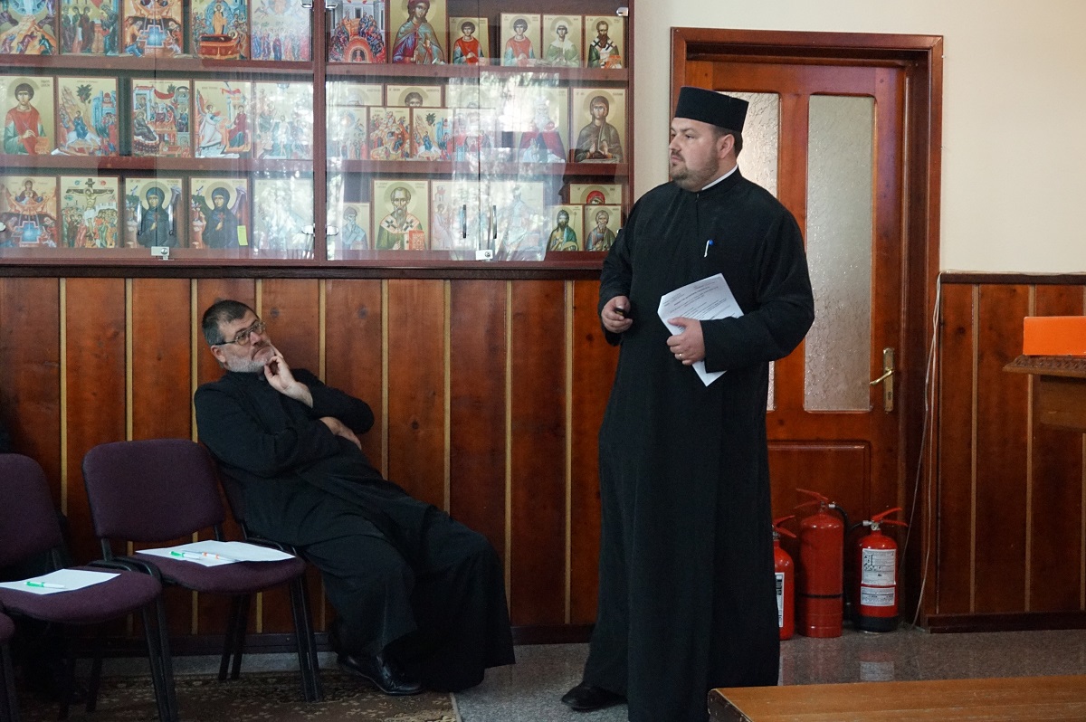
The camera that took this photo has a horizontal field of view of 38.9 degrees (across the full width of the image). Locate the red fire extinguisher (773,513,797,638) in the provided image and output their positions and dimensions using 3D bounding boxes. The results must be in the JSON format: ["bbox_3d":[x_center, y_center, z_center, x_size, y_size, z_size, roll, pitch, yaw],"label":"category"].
[{"bbox_3d":[0.860,0.791,5.659,0.185,0.447,0.160,1,2,30],"label":"red fire extinguisher"}]

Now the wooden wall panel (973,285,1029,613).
[{"bbox_3d":[1.712,0.331,5.751,0.210,1.229,0.030,0,2,-8],"label":"wooden wall panel"}]

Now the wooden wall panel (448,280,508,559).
[{"bbox_3d":[-0.231,0.334,5.468,0.211,1.238,0.030,0,2,-8],"label":"wooden wall panel"}]

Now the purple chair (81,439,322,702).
[{"bbox_3d":[-1.024,0.630,4.556,0.545,0.785,0.530,2,2,39],"label":"purple chair"}]

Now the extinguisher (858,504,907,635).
[{"bbox_3d":[1.262,0.769,5.729,0.190,0.450,0.150,1,2,11],"label":"extinguisher"}]

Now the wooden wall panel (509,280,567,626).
[{"bbox_3d":[-0.013,0.322,5.389,0.200,1.210,0.020,0,2,-9],"label":"wooden wall panel"}]

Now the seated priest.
[{"bbox_3d":[-0.641,0.416,5.055,0.900,1.230,0.630,2,3,34],"label":"seated priest"}]

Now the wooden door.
[{"bbox_3d":[0.920,-0.053,5.728,0.870,2.090,0.050,0,2,-9],"label":"wooden door"}]

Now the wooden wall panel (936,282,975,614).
[{"bbox_3d":[1.530,0.331,5.725,0.137,1.232,0.030,0,2,-8],"label":"wooden wall panel"}]

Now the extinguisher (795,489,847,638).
[{"bbox_3d":[1.037,0.743,5.705,0.195,0.540,0.165,0,2,-9],"label":"extinguisher"}]

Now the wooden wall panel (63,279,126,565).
[{"bbox_3d":[-1.492,0.323,5.153,0.200,1.210,0.020,0,2,-9],"label":"wooden wall panel"}]

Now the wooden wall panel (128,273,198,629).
[{"bbox_3d":[-1.309,0.333,5.311,0.218,1.229,0.030,0,2,-8],"label":"wooden wall panel"}]

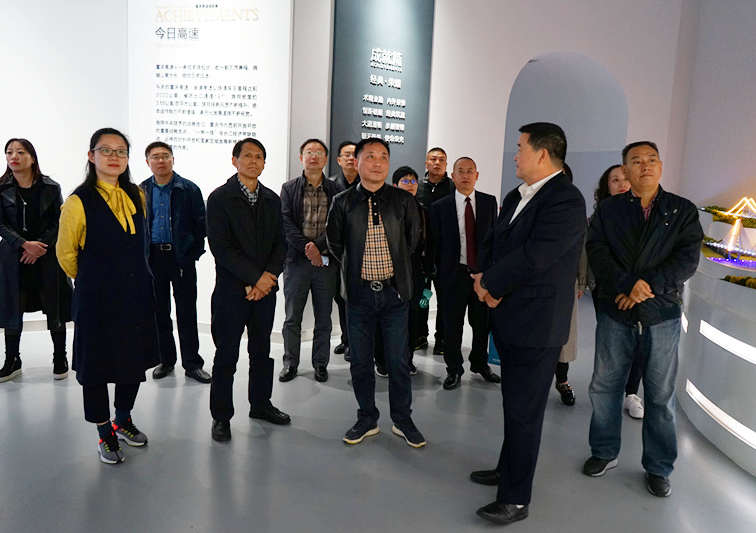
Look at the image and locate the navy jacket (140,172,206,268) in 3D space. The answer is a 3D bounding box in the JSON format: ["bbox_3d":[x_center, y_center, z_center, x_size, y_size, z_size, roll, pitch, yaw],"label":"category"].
[{"bbox_3d":[-1.481,-0.310,4.416,0.550,0.710,0.320,1,8,-14],"label":"navy jacket"}]

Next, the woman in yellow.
[{"bbox_3d":[-1.403,0.150,3.280,0.510,1.670,0.390,-4,9,-42],"label":"woman in yellow"}]

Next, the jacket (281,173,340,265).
[{"bbox_3d":[-0.508,-0.374,4.649,0.500,0.660,0.310,2,7,-4],"label":"jacket"}]

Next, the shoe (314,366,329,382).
[{"bbox_3d":[-0.426,0.800,4.806,0.100,0.106,0.280,2,7,-3],"label":"shoe"}]

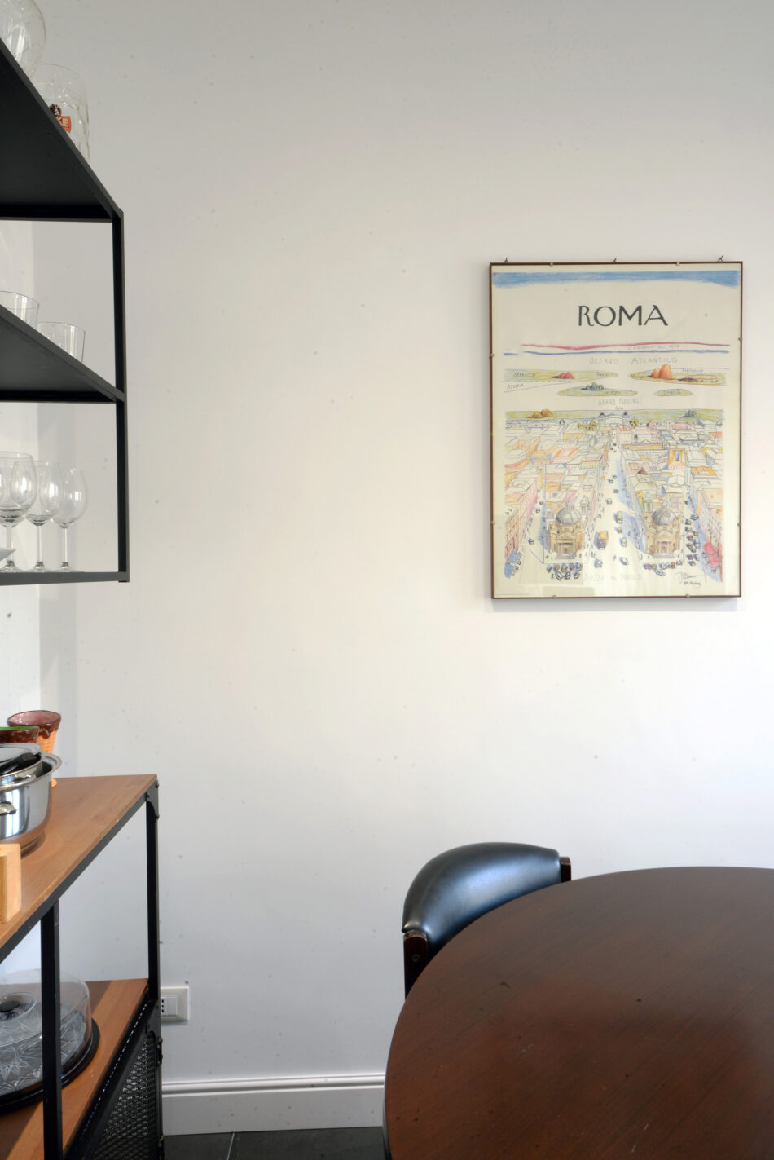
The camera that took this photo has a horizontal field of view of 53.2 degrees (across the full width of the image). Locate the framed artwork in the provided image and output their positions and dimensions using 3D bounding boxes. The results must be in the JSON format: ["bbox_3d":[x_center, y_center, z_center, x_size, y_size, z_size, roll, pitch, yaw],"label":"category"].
[{"bbox_3d":[0.542,-0.350,1.832,0.594,0.784,0.025,0,1,-1],"label":"framed artwork"}]

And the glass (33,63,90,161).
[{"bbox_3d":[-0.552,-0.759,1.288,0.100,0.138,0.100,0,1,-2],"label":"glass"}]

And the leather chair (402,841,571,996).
[{"bbox_3d":[0.302,0.933,1.394,0.500,0.760,0.495,1,2,45],"label":"leather chair"}]

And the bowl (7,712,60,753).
[{"bbox_3d":[-0.636,0.309,1.393,0.097,0.122,0.097,0,1,-2],"label":"bowl"}]

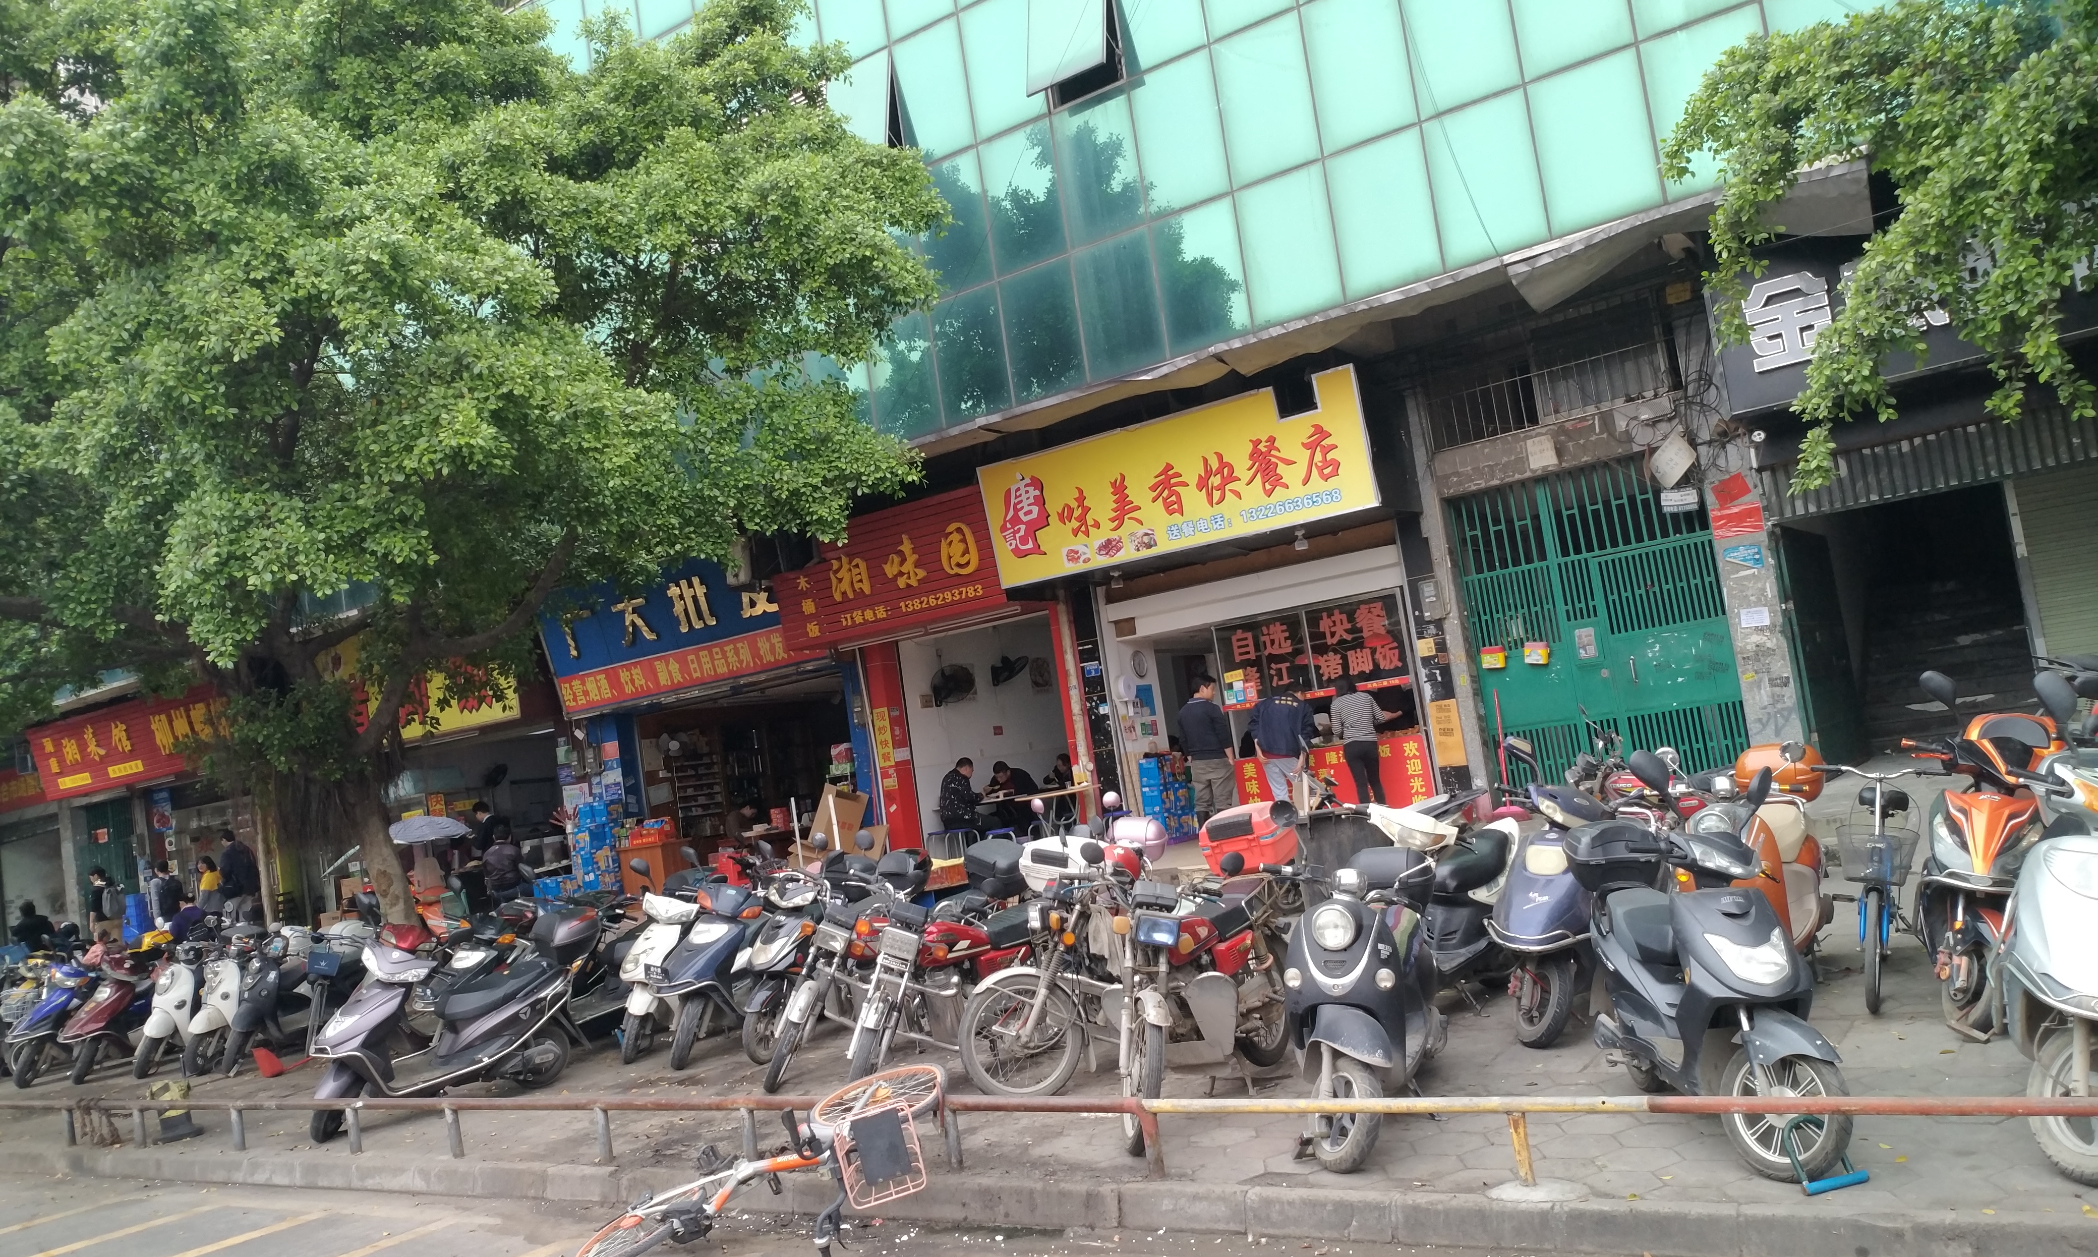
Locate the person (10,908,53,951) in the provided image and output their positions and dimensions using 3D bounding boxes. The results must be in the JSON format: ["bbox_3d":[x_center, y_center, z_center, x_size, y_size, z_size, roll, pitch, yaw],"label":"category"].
[{"bbox_3d":[-11.088,3.675,17.947,0.580,1.330,0.700,-5,-6,-40],"label":"person"}]

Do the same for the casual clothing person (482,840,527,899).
[{"bbox_3d":[-5.901,2.783,17.848,0.550,1.300,0.800,-9,-5,0],"label":"casual clothing person"}]

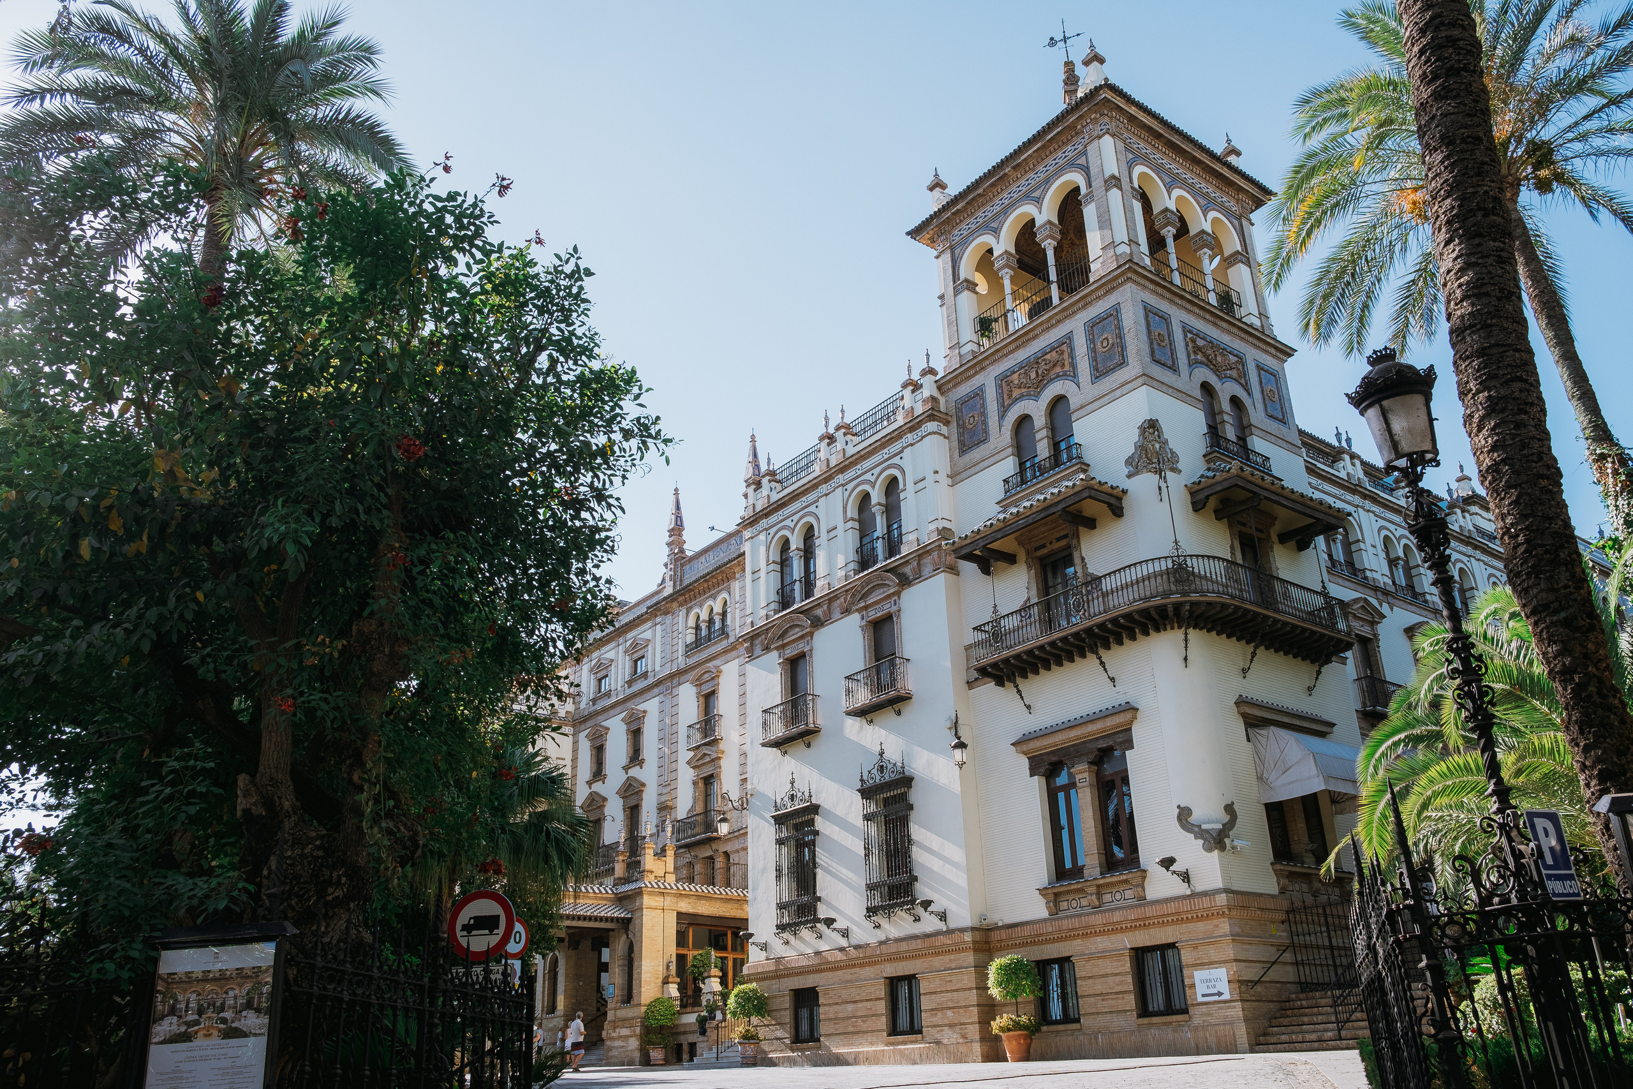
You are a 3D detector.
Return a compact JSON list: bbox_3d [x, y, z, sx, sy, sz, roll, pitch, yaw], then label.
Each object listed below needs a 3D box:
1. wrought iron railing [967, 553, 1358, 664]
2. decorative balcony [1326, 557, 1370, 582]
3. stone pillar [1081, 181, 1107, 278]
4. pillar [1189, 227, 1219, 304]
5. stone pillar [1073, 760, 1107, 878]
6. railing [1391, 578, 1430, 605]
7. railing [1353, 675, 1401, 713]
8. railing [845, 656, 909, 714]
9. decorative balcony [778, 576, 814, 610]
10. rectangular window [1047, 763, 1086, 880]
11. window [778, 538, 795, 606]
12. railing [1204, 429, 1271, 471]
[{"bbox_3d":[8.558,1.687,29.875,9.372,1.044,4.654,-5,-24,6],"label":"wrought iron railing"},{"bbox_3d":[16.760,0.884,38.517,2.300,0.750,0.150,16,-29,-35],"label":"decorative balcony"},{"bbox_3d":[7.561,-8.387,33.071,0.450,2.900,0.450,16,-29,-35],"label":"stone pillar"},{"bbox_3d":[10.562,-7.267,32.959,0.535,2.408,0.535,16,-29,-35],"label":"pillar"},{"bbox_3d":[6.563,6.605,29.188,0.447,2.705,0.501,16,-29,-35],"label":"stone pillar"},{"bbox_3d":[18.543,1.713,38.345,1.980,0.824,0.128,16,-29,-35],"label":"railing"},{"bbox_3d":[16.023,4.486,34.376,2.119,1.070,0.567,16,-29,-35],"label":"railing"},{"bbox_3d":[1.602,3.773,32.188,0.567,1.113,2.140,16,-29,-35],"label":"railing"},{"bbox_3d":[-0.675,1.691,39.914,0.234,1.065,2.077,16,-29,-35],"label":"decorative balcony"},{"bbox_3d":[5.738,6.199,27.478,0.193,2.547,1.198,16,-29,-35],"label":"rectangular window"},{"bbox_3d":[-0.913,0.902,40.352,0.250,2.542,0.920,16,-29,-35],"label":"window"},{"bbox_3d":[10.983,-2.293,31.754,2.550,0.520,0.300,16,-29,-35],"label":"railing"}]

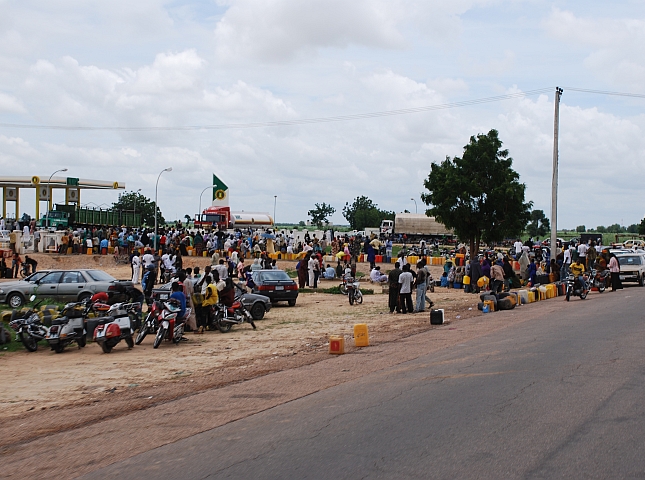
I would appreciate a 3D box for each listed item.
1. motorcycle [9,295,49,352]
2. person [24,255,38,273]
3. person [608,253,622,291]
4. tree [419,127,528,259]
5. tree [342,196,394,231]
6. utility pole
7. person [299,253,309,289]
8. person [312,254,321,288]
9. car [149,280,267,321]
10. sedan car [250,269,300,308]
[{"bbox_3d":[-6.863,1.988,26.900,0.750,1.200,1.950,1,1,14],"label":"motorcycle"},{"bbox_3d":[-16.114,1.426,62.992,0.750,1.250,0.500,1,1,-18],"label":"person"},{"bbox_3d":[12.245,1.367,47.500,0.500,1.630,0.480,1,1,6],"label":"person"},{"bbox_3d":[7.723,-1.830,57.000,5.400,7.400,5.200,1,1,0],"label":"tree"},{"bbox_3d":[8.904,-4.035,220.000,10.000,8.700,9.200,1,1,0],"label":"tree"},{"bbox_3d":[12.284,-2.824,60.000,0.420,10.350,0.360,2,1,30],"label":"utility pole"},{"bbox_3d":[-0.903,1.449,54.000,0.500,1.730,0.360,1,1,27],"label":"person"},{"bbox_3d":[-0.253,1.604,57.500,0.320,1.700,0.480,2,1,30],"label":"person"},{"bbox_3d":[-3.844,2.154,40.636,4.250,1.390,1.660,1,1,-41],"label":"car"},{"bbox_3d":[-2.197,2.033,48.452,1.690,1.400,4.390,1,1,-9],"label":"sedan car"}]

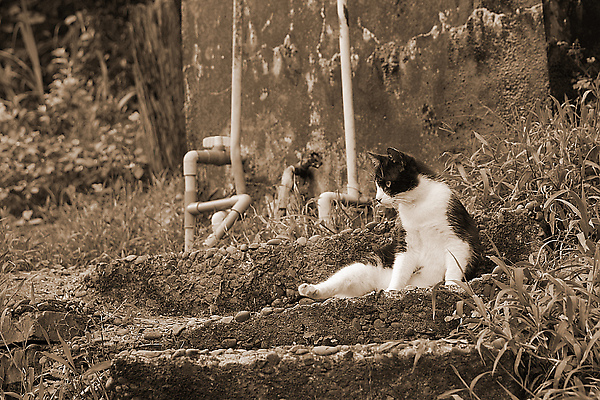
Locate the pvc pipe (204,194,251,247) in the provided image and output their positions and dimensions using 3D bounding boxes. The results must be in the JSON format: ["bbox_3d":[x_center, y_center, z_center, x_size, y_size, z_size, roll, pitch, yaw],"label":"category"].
[{"bbox_3d":[-0.185,0.051,4.420,0.120,0.120,0.100,-1,7,0],"label":"pvc pipe"}]

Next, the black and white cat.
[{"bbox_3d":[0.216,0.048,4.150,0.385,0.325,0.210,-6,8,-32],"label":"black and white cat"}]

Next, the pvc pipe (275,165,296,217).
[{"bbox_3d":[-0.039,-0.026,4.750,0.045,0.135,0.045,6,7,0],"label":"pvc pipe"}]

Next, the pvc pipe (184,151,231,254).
[{"bbox_3d":[-0.238,0.001,4.470,0.120,0.260,0.050,-1,7,0],"label":"pvc pipe"}]

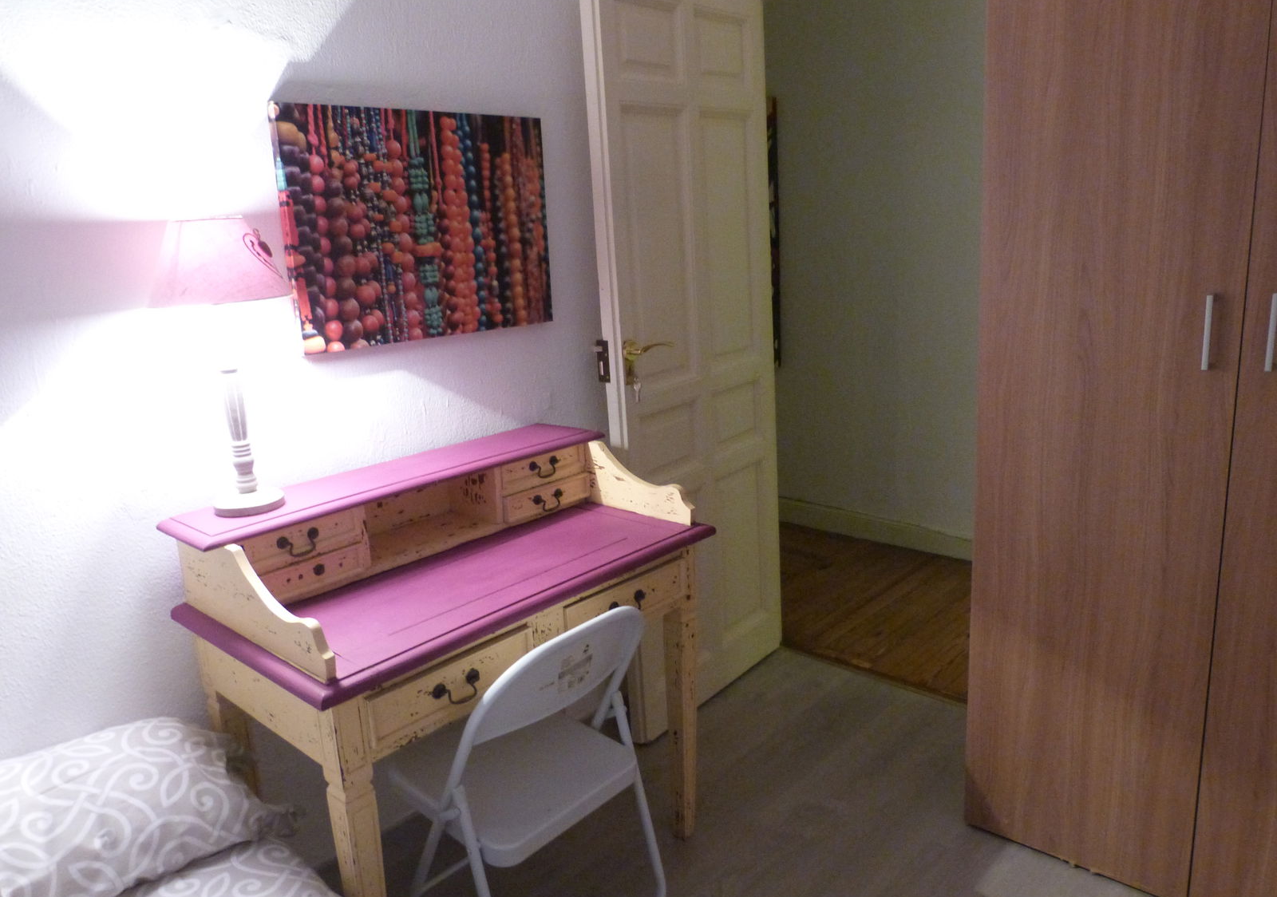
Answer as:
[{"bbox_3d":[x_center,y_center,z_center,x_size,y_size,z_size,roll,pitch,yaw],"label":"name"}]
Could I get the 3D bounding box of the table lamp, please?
[{"bbox_3d":[-0.731,-0.143,1.647,0.227,0.523,0.227,9,18,43],"label":"table lamp"}]

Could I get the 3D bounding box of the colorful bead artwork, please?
[{"bbox_3d":[-0.486,-0.517,2.150,0.026,0.508,0.700,9,18,43],"label":"colorful bead artwork"}]

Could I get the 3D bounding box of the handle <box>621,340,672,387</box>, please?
[{"bbox_3d":[0.029,-0.223,2.348,0.060,0.111,0.149,7,17,39],"label":"handle"}]

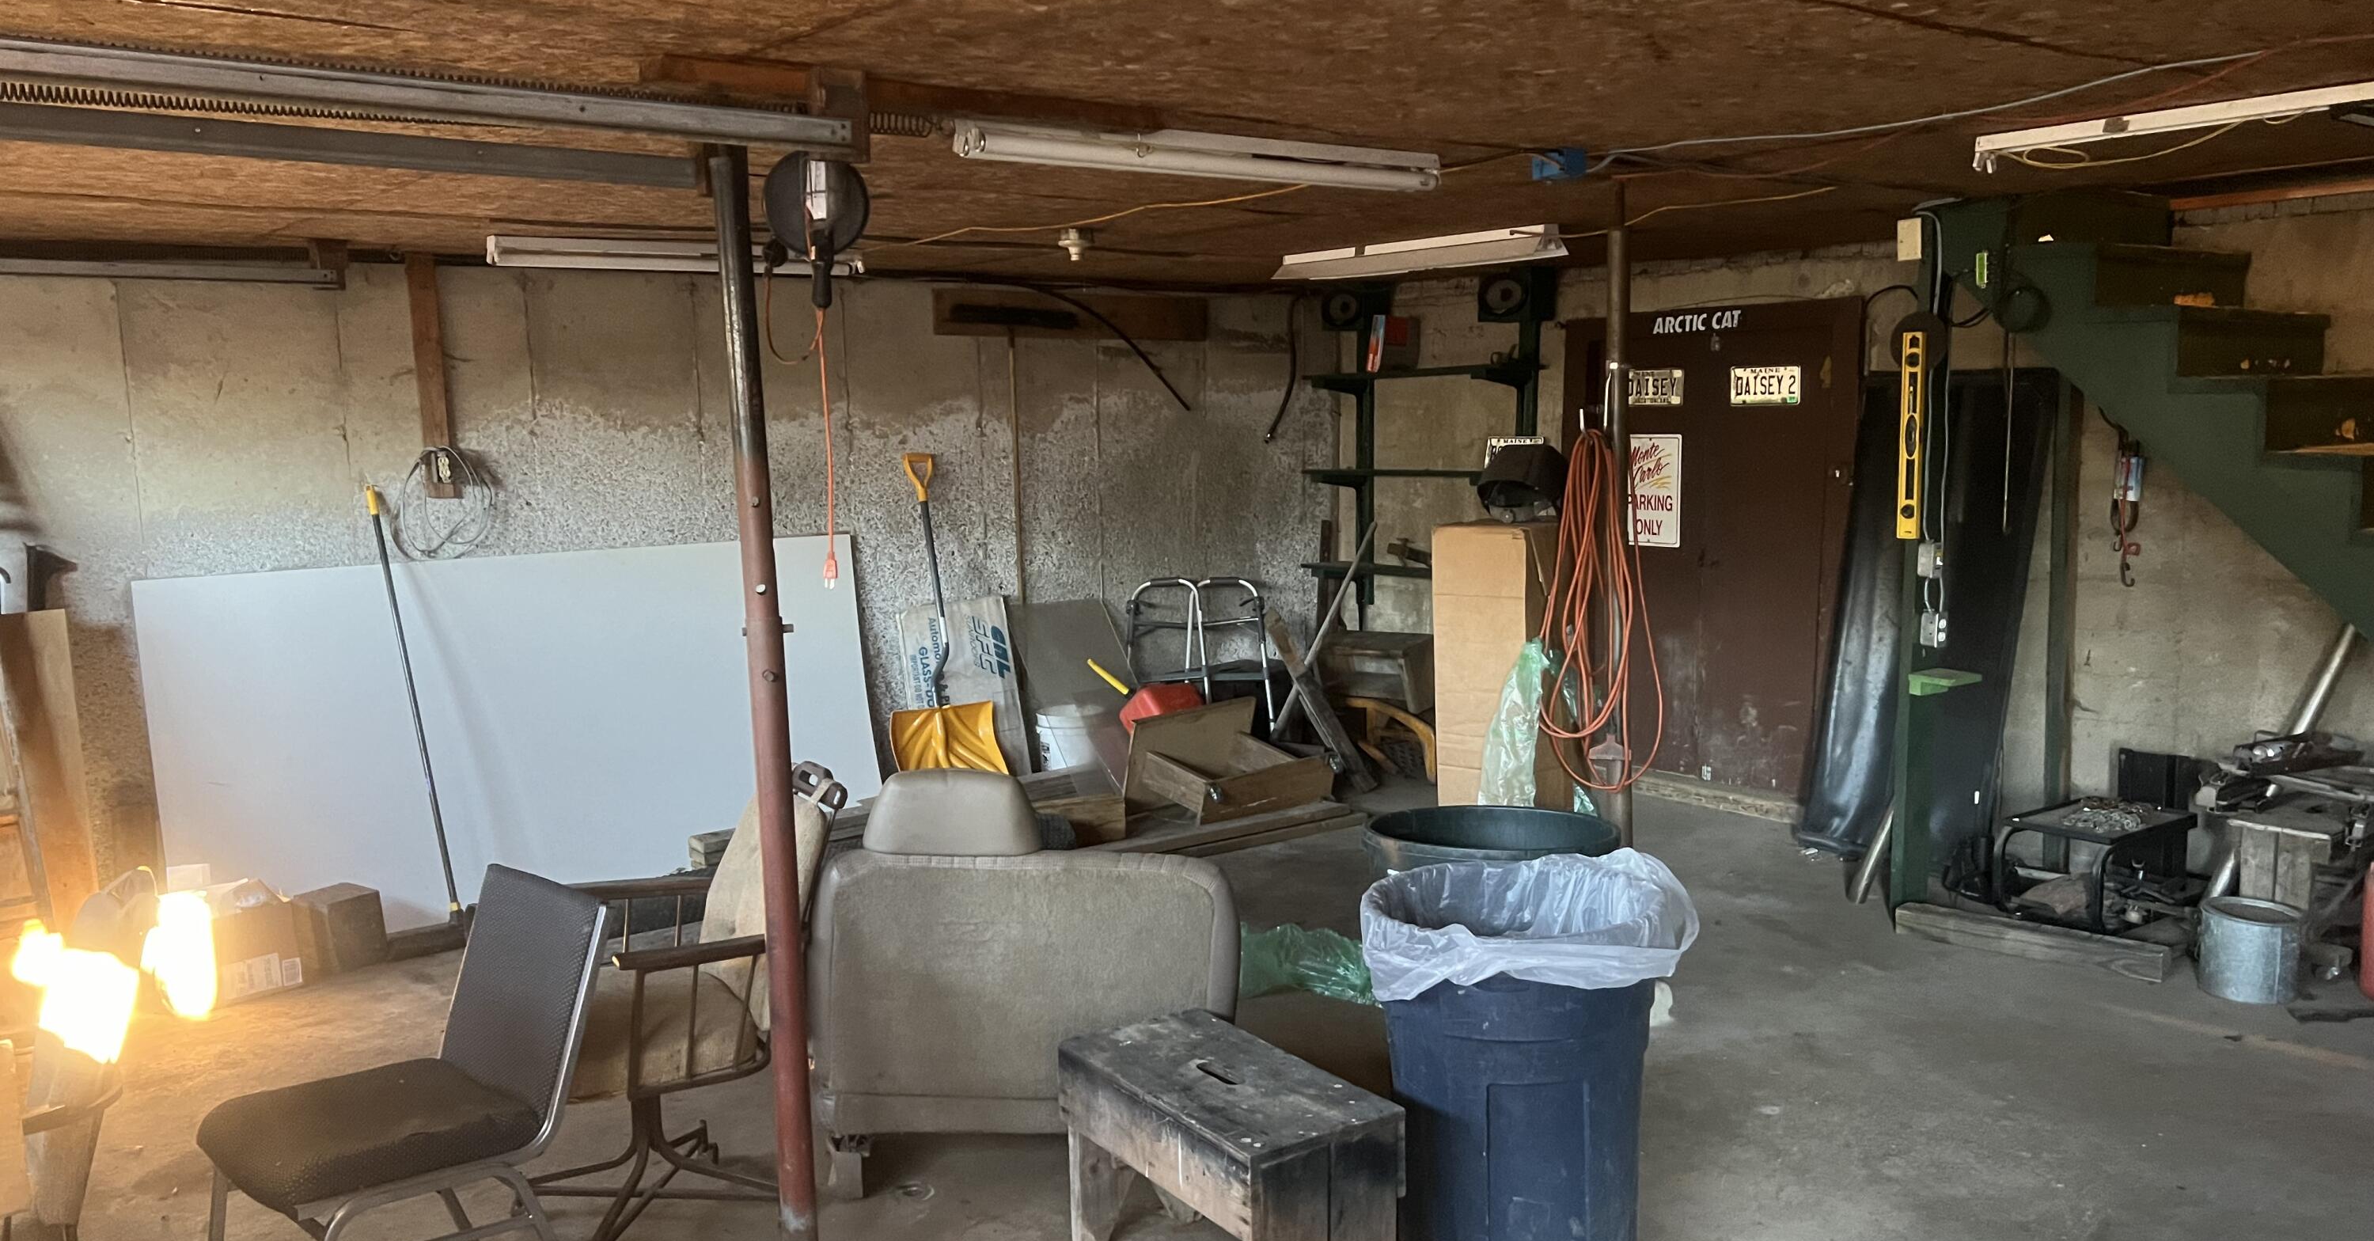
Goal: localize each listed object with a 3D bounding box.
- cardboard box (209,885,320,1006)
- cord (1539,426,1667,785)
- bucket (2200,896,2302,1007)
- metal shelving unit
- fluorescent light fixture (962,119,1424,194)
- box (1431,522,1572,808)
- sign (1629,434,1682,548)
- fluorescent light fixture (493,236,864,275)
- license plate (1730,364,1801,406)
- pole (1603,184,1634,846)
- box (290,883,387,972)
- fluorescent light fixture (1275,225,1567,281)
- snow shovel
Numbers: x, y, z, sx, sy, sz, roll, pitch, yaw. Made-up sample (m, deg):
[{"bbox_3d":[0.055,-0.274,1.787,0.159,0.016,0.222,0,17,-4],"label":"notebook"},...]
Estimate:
[{"bbox_3d":[-2.786,0.937,5.238,0.340,0.290,0.290,-8,10,-44],"label":"cardboard box"},{"bbox_3d":[1.097,-0.027,4.720,0.335,0.955,0.160,0,8,13],"label":"cord"},{"bbox_3d":[2.843,0.879,4.761,0.250,0.220,0.250,3,9,31],"label":"bucket"},{"bbox_3d":[1.063,-0.691,8.076,0.360,1.400,1.200,-7,9,-38],"label":"metal shelving unit"},{"bbox_3d":[0.071,-1.017,3.916,1.230,0.090,0.115,-5,8,-32],"label":"fluorescent light fixture"},{"bbox_3d":[0.998,0.310,5.580,0.300,1.210,0.370,3,9,31],"label":"box"},{"bbox_3d":[1.903,-0.529,7.334,0.010,0.457,0.305,-7,9,-38],"label":"sign"},{"bbox_3d":[-1.594,-1.155,5.699,1.220,0.085,0.120,-7,9,-36],"label":"fluorescent light fixture"},{"bbox_3d":[2.173,-0.879,6.706,0.010,0.152,0.305,-7,9,-36],"label":"license plate"},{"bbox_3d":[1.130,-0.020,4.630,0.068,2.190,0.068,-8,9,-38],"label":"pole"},{"bbox_3d":[-2.537,0.924,5.341,0.200,0.207,0.160,4,9,34],"label":"box"},{"bbox_3d":[0.750,-1.211,5.936,0.160,0.090,1.230,-7,9,-38],"label":"fluorescent light fixture"},{"bbox_3d":[-0.994,0.023,7.224,0.470,1.400,0.210,-6,0,-38],"label":"snow shovel"}]

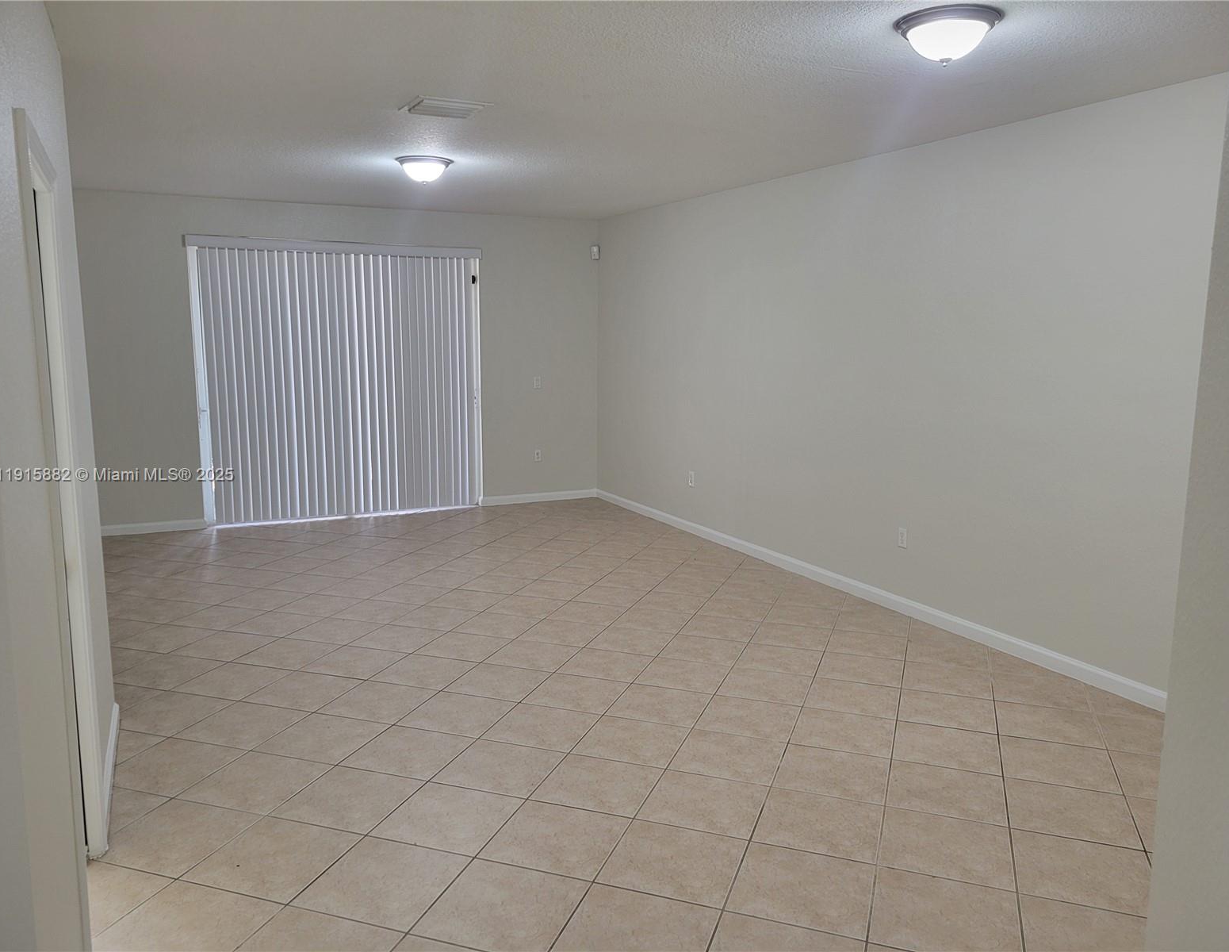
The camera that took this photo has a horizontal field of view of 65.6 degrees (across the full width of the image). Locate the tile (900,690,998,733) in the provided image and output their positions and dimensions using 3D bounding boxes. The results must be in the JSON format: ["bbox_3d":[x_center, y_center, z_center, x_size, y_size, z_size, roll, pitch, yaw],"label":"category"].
[{"bbox_3d":[1.512,1.069,4.375,0.405,0.010,0.405,3,9,19],"label":"tile"}]

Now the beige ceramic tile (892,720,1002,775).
[{"bbox_3d":[1.384,1.129,3.967,0.404,0.010,0.404,3,9,19],"label":"beige ceramic tile"}]

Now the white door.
[{"bbox_3d":[-2.366,-0.826,8.485,2.472,2.379,0.110,-4,10,-26],"label":"white door"}]

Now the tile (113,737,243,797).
[{"bbox_3d":[-1.746,1.140,3.755,0.404,0.010,0.404,3,9,19],"label":"tile"}]

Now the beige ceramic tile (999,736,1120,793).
[{"bbox_3d":[1.774,1.154,3.830,0.404,0.010,0.404,3,9,19],"label":"beige ceramic tile"}]

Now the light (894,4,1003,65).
[{"bbox_3d":[1.172,-1.518,3.347,0.360,0.142,0.360,0,9,0],"label":"light"}]

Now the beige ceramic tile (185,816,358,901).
[{"bbox_3d":[-1.105,1.244,3.106,0.404,0.010,0.404,3,9,19],"label":"beige ceramic tile"}]

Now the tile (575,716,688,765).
[{"bbox_3d":[0.082,1.114,3.989,0.404,0.010,0.404,3,9,19],"label":"tile"}]

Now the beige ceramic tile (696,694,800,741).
[{"bbox_3d":[0.603,1.078,4.255,0.405,0.010,0.405,3,9,19],"label":"beige ceramic tile"}]

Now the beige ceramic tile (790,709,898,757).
[{"bbox_3d":[0.975,1.083,4.024,0.400,0.010,0.400,3,9,19],"label":"beige ceramic tile"}]

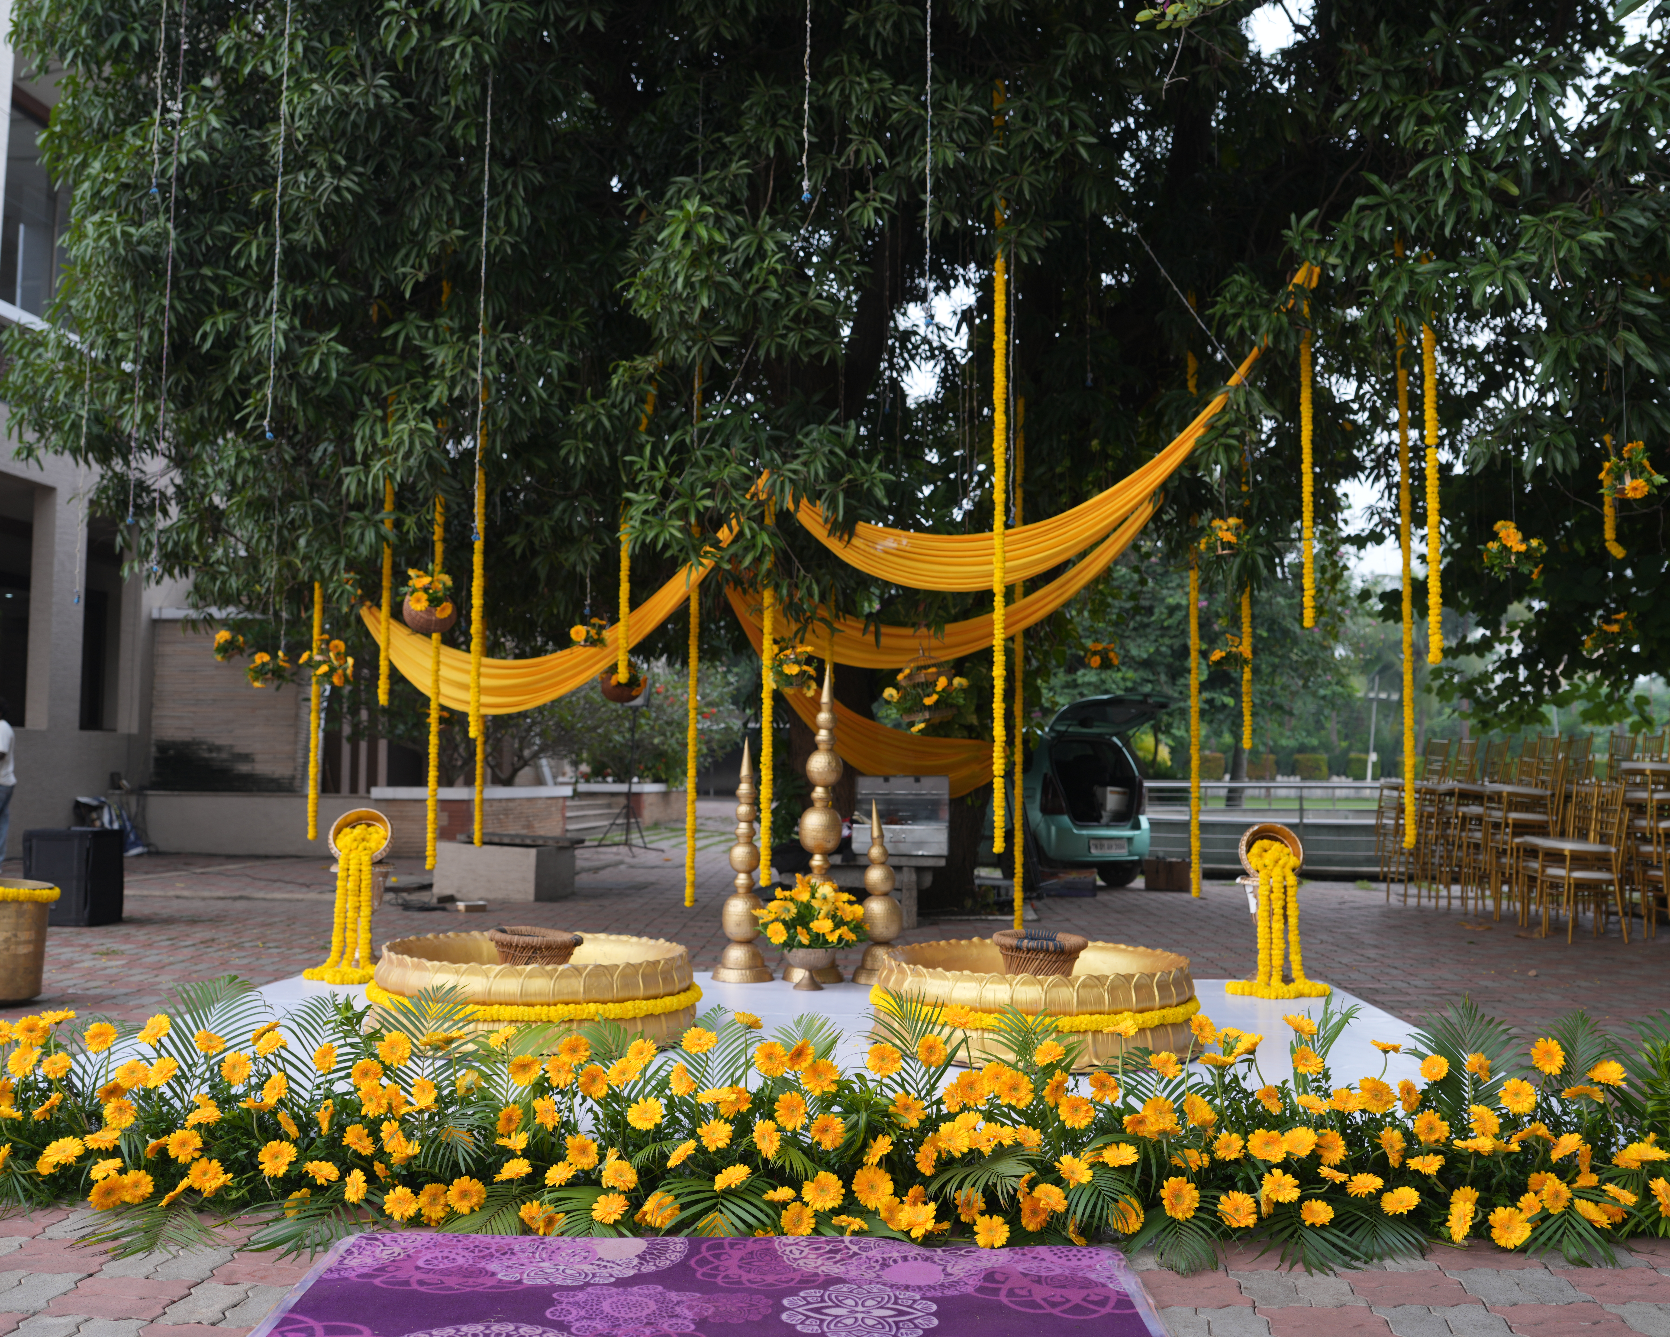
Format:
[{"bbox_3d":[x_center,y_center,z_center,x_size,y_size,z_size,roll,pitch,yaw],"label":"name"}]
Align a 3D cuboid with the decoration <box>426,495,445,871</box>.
[{"bbox_3d":[-1.942,0.060,7.550,0.052,1.820,0.052,0,-4,0],"label":"decoration"}]

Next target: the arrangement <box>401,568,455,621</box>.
[{"bbox_3d":[-1.933,-0.353,7.400,0.255,0.240,0.250,0,-4,0],"label":"arrangement"}]

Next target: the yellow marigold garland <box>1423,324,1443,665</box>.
[{"bbox_3d":[2.517,-0.742,6.570,0.060,1.430,0.060,1,-4,0],"label":"yellow marigold garland"}]

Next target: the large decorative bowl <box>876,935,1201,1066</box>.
[{"bbox_3d":[0.704,1.168,5.499,1.160,0.300,1.160,1,-4,0],"label":"large decorative bowl"}]

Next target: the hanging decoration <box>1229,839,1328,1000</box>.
[{"bbox_3d":[1.912,1.074,6.750,0.440,0.670,0.270,0,-4,3],"label":"hanging decoration"}]

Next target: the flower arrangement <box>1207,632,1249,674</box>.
[{"bbox_3d":[2.572,-0.102,10.200,0.280,0.270,0.270,0,-3,0],"label":"flower arrangement"}]

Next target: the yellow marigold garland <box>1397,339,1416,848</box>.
[{"bbox_3d":[2.693,-0.365,7.350,0.055,2.410,0.055,0,-4,0],"label":"yellow marigold garland"}]

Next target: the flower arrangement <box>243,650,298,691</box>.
[{"bbox_3d":[-3.549,0.010,9.800,0.330,0.270,0.300,0,-3,0],"label":"flower arrangement"}]

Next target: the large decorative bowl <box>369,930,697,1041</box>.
[{"bbox_3d":[-1.096,1.176,5.740,1.180,0.290,1.180,1,-4,0],"label":"large decorative bowl"}]

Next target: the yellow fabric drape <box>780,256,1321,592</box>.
[{"bbox_3d":[1.013,-1.147,7.399,2.500,1.550,0.550,1,-4,0],"label":"yellow fabric drape"}]

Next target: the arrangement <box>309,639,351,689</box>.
[{"bbox_3d":[-2.659,-0.029,8.221,0.260,0.270,0.240,1,-4,0],"label":"arrangement"}]

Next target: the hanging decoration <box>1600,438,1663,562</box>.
[{"bbox_3d":[3.499,-0.743,6.850,0.255,0.530,0.250,0,-4,0],"label":"hanging decoration"}]

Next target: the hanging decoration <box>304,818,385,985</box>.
[{"bbox_3d":[-2.218,1.045,7.063,0.380,0.760,0.380,1,-4,0],"label":"hanging decoration"}]

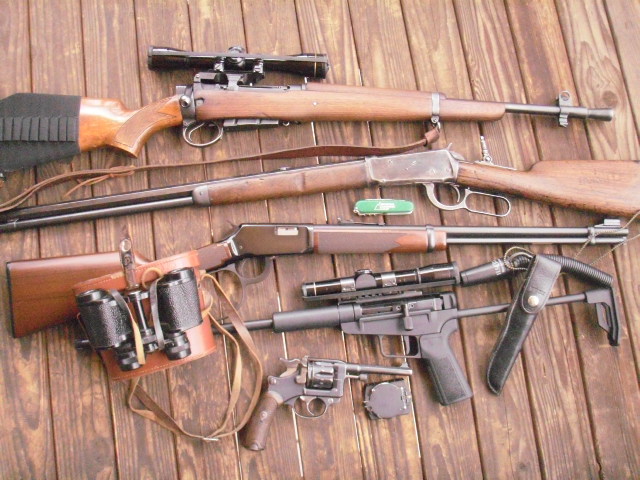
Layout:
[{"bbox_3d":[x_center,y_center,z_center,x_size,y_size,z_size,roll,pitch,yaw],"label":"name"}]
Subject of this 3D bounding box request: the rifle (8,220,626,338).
[{"bbox_3d":[0.006,0.056,1.051,0.941,0.042,0.185,1,79,-2],"label":"rifle"}]

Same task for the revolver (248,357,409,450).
[{"bbox_3d":[0.013,0.239,1.015,0.235,0.042,0.145,6,79,-1],"label":"revolver"}]

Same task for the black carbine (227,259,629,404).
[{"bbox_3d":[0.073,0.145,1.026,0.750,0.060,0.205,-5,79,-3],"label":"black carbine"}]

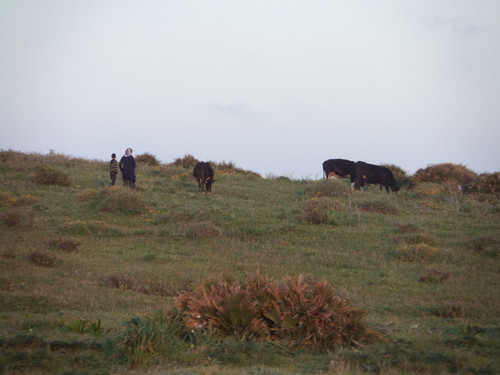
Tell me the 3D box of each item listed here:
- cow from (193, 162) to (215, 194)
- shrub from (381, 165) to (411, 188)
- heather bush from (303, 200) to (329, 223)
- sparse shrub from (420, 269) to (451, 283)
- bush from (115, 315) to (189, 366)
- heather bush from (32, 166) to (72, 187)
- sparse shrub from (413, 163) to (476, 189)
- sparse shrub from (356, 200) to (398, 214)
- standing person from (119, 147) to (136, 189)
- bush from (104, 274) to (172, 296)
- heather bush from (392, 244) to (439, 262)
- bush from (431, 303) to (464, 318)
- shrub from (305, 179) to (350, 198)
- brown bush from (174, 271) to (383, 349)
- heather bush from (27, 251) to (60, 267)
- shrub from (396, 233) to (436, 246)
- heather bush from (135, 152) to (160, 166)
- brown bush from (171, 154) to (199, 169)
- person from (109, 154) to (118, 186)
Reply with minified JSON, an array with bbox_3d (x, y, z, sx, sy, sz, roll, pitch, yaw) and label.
[{"bbox_3d":[-1.799,-0.387,171.000,0.750,1.180,2.050,0,-2,10],"label":"cow"},{"bbox_3d":[6.156,-0.444,187.000,1.354,1.058,1.218,0,-1,0],"label":"shrub"},{"bbox_3d":[1.808,0.662,122.000,0.718,0.718,0.682,0,-1,0],"label":"heather bush"},{"bbox_3d":[3.465,1.653,83.000,0.601,0.263,0.511,0,-1,0],"label":"sparse shrub"},{"bbox_3d":[-1.493,2.319,67.000,1.061,0.765,0.900,0,-2,0],"label":"bush"},{"bbox_3d":[-7.949,-0.441,177.000,1.631,0.745,1.387,0,-1,0],"label":"heather bush"},{"bbox_3d":[7.921,-0.489,180.000,2.606,1.027,2.000,0,-2,0],"label":"sparse shrub"},{"bbox_3d":[3.808,0.597,132.000,1.254,0.418,0.941,0,-1,0],"label":"sparse shrub"},{"bbox_3d":[-4.637,-0.675,168.000,0.646,1.615,0.420,0,-1,-6],"label":"standing person"},{"bbox_3d":[-2.220,1.951,88.000,1.354,0.425,0.800,0,-2,0],"label":"bush"},{"bbox_3d":[3.482,1.389,93.000,0.968,0.379,0.774,0,-1,0],"label":"heather bush"},{"bbox_3d":[3.530,2.198,79.000,0.589,0.266,0.501,0,-1,0],"label":"bush"},{"bbox_3d":[2.805,0.036,160.000,1.665,0.702,1.300,0,-2,0],"label":"shrub"},{"bbox_3d":[0.400,1.711,62.000,2.890,1.066,2.312,0,-1,0],"label":"brown bush"},{"bbox_3d":[-4.765,1.638,102.000,0.692,0.358,0.600,0,-2,0],"label":"heather bush"},{"bbox_3d":[4.370,1.365,116.000,1.018,0.342,0.866,0,-1,0],"label":"shrub"},{"bbox_3d":[-4.569,-1.248,197.000,1.217,0.605,1.000,0,-2,0],"label":"heather bush"},{"bbox_3d":[-2.919,-1.159,197.000,1.248,0.605,1.100,0,-2,0],"label":"brown bush"},{"bbox_3d":[-5.175,-0.650,169.000,0.317,1.300,0.300,0,-1,-6],"label":"person"}]

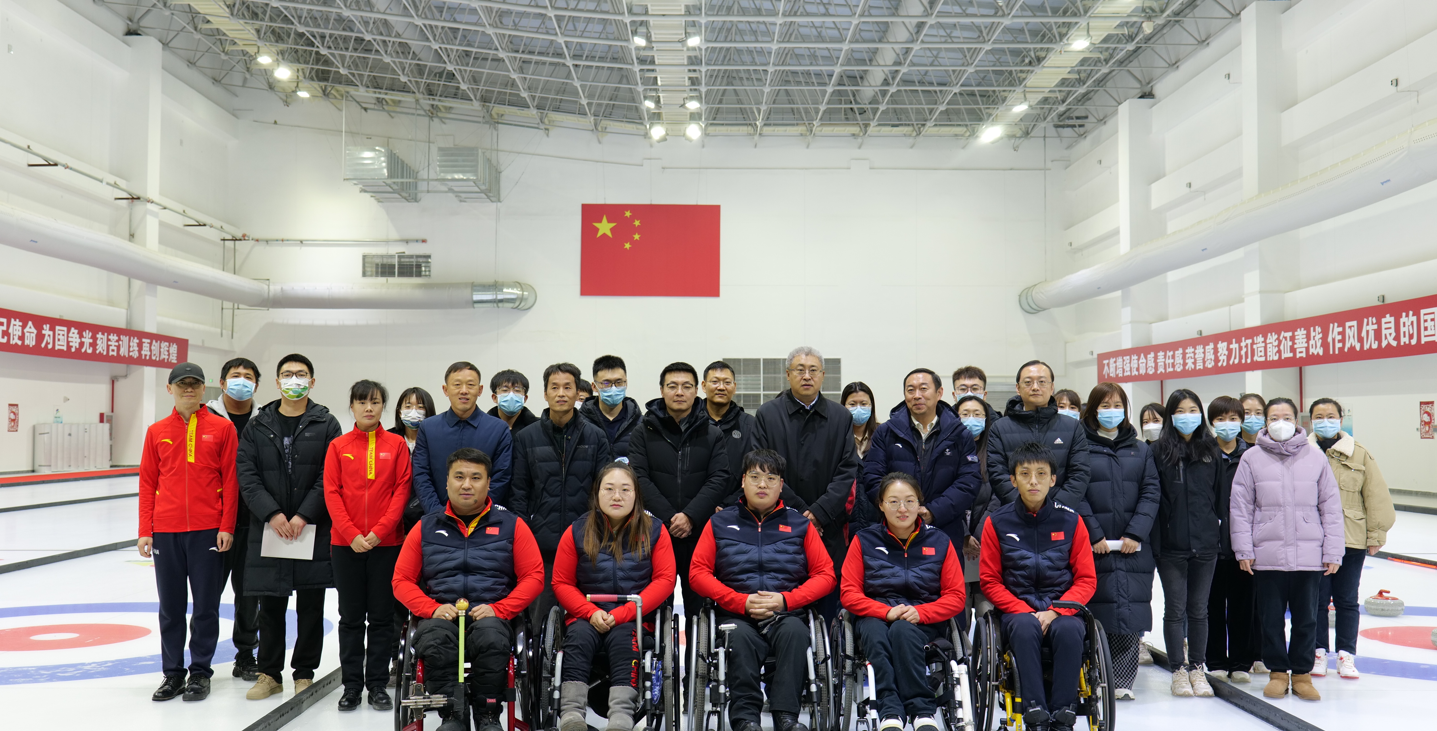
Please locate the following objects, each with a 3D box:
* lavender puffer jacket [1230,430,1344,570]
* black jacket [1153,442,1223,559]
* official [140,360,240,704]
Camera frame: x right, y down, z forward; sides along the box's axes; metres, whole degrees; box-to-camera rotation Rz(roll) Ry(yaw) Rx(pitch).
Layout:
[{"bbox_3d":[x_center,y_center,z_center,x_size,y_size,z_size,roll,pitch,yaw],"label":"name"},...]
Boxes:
[{"bbox_3d":[3.035,0.718,7.456,0.590,0.753,0.360,-1,-3,13],"label":"lavender puffer jacket"},{"bbox_3d":[2.582,0.729,7.697,0.410,0.664,0.270,0,-2,10],"label":"black jacket"},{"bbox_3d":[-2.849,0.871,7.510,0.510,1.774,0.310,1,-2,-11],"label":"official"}]

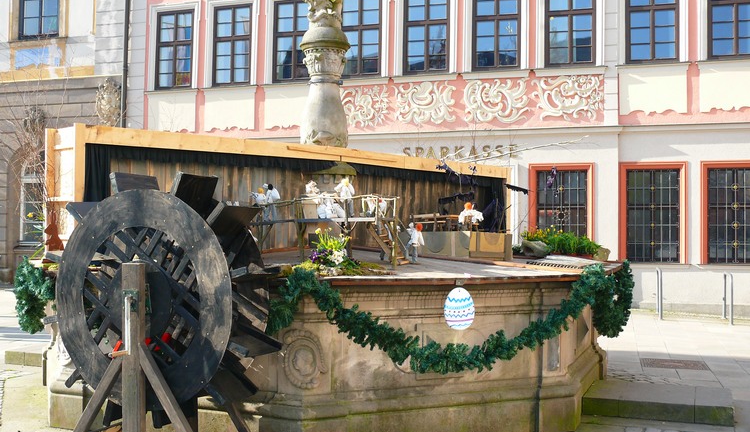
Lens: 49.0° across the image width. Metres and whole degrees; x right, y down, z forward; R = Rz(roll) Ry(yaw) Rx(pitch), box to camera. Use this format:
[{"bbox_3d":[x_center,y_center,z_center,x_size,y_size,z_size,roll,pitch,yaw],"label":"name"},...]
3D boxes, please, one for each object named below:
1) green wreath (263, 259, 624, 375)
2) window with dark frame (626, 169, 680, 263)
[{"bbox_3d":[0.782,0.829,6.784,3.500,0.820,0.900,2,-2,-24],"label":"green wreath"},{"bbox_3d":[5.685,0.004,16.804,1.034,1.902,0.150,0,-2,19],"label":"window with dark frame"}]

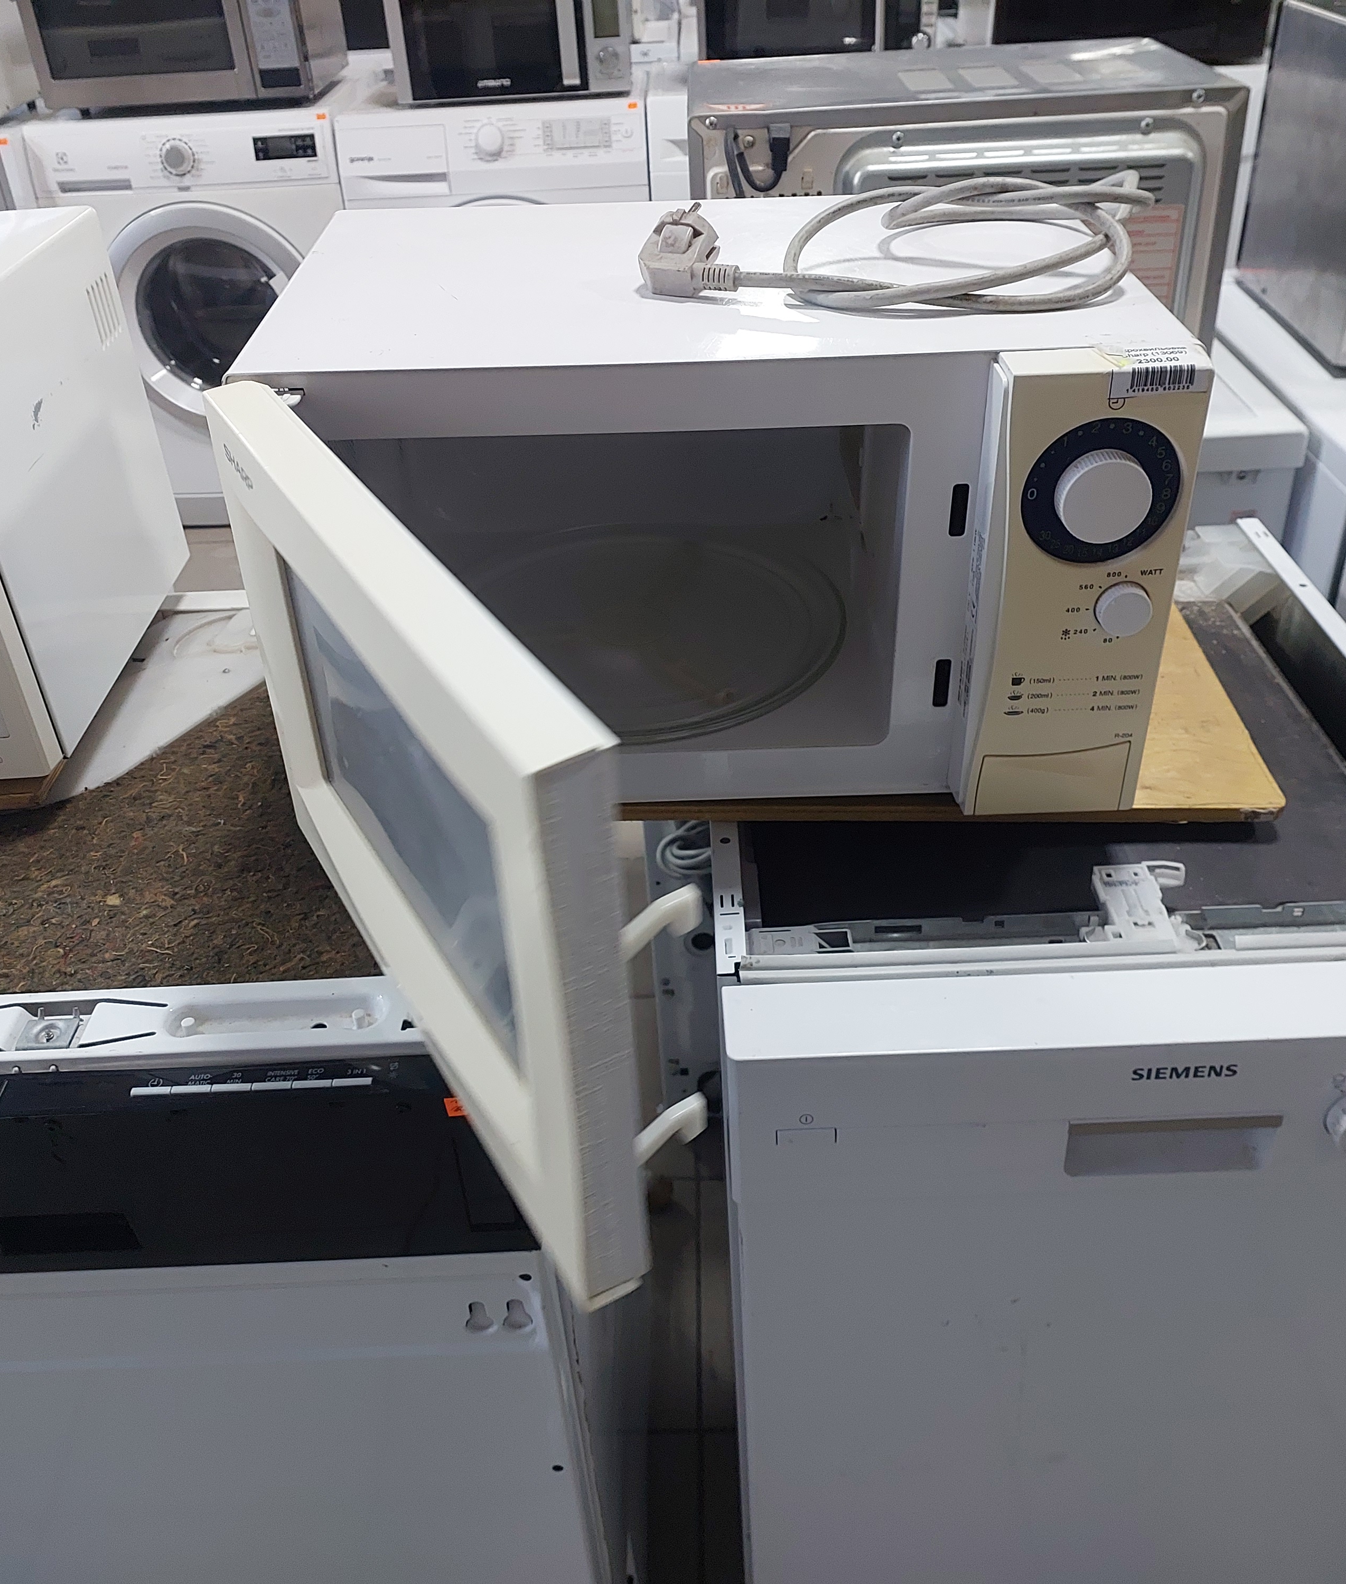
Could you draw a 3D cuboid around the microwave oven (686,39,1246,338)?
[{"bbox_3d":[0.245,-0.551,1.350,0.460,0.256,0.315,-2,35,0],"label":"microwave oven"}]

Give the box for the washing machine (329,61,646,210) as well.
[{"bbox_3d":[-0.363,-1.106,3.144,0.597,0.850,0.600,-5,35,-4],"label":"washing machine"}]

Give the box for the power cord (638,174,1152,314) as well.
[{"bbox_3d":[0.125,-0.312,0.764,0.280,0.050,0.185,-2,35,0],"label":"power cord"}]

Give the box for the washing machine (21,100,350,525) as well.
[{"bbox_3d":[-0.971,-1.119,3.196,0.597,0.850,0.600,-4,35,-3],"label":"washing machine"}]

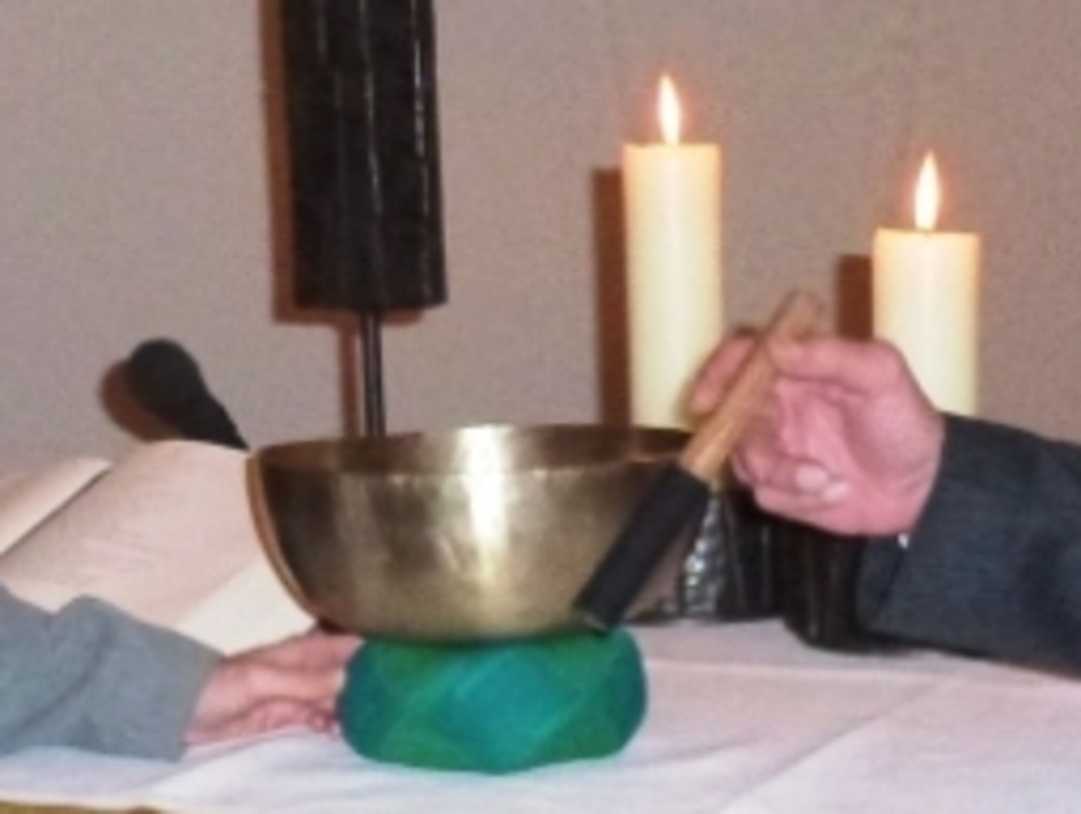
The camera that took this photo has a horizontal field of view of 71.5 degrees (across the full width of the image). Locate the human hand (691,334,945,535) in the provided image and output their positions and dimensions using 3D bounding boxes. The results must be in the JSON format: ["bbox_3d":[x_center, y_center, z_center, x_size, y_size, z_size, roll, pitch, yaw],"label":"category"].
[{"bbox_3d":[0.155,0.015,0.420,0.140,0.110,0.090,-2,4,-6],"label":"human hand"}]

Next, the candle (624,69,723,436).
[{"bbox_3d":[0.101,-0.105,0.565,0.073,0.290,0.073,-1,4,0],"label":"candle"}]

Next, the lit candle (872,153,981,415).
[{"bbox_3d":[0.270,-0.069,0.525,0.073,0.220,0.073,-1,4,0],"label":"lit candle"}]

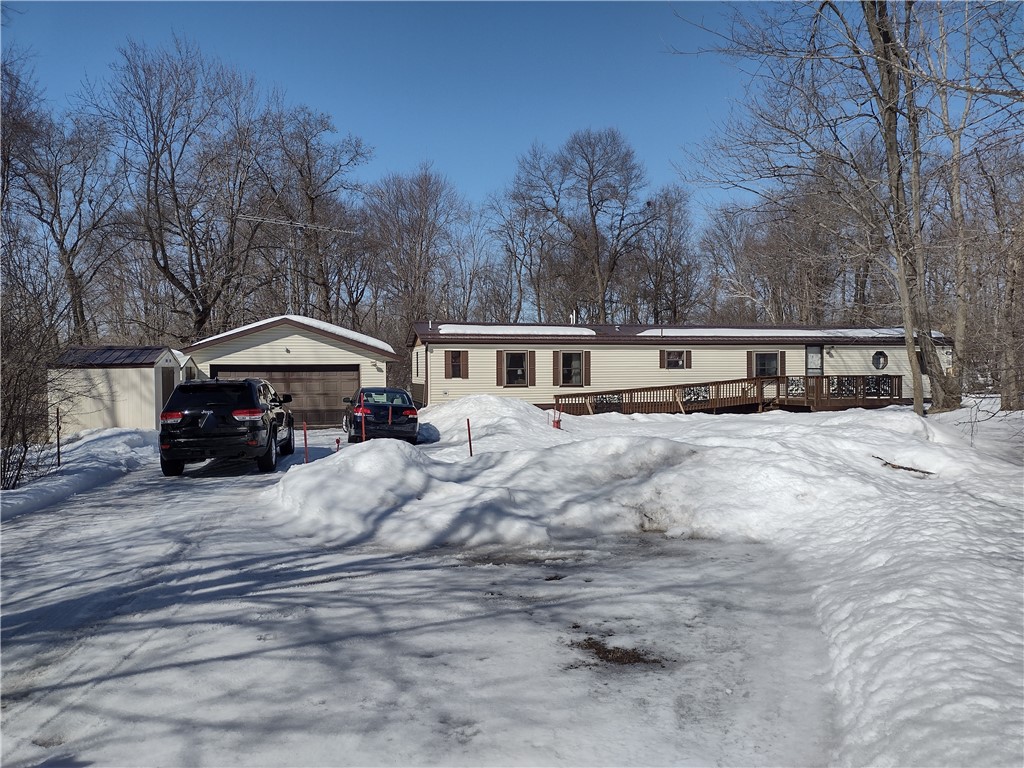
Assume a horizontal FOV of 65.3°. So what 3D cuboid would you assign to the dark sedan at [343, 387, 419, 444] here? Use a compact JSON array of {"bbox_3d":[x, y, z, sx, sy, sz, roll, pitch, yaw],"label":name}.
[{"bbox_3d":[-3.855,0.854,23.275,1.840,1.490,4.750,-1,1,-13],"label":"dark sedan"}]

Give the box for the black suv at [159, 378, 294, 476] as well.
[{"bbox_3d":[-5.730,0.809,16.624,1.940,1.770,4.820,0,1,-9],"label":"black suv"}]

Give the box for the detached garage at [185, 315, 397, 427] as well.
[{"bbox_3d":[-8.610,-0.421,30.814,7.800,3.800,7.300,-1,1,-14],"label":"detached garage"}]

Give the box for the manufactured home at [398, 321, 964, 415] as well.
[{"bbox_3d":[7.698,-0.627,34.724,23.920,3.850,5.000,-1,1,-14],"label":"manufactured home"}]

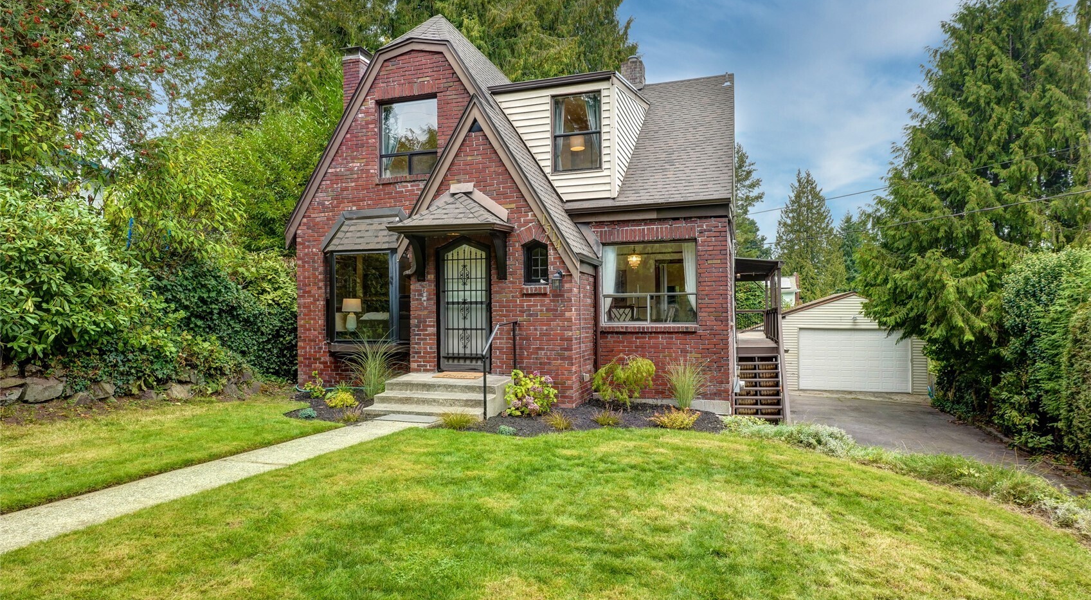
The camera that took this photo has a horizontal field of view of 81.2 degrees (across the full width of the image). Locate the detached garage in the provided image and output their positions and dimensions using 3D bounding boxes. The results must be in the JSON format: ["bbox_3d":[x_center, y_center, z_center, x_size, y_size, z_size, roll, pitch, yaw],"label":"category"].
[{"bbox_3d":[12.011,1.546,25.713,5.000,3.600,6.000,-1,-1,18],"label":"detached garage"}]

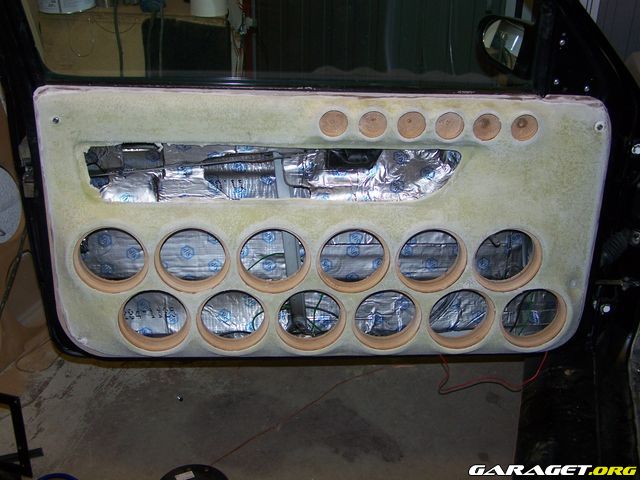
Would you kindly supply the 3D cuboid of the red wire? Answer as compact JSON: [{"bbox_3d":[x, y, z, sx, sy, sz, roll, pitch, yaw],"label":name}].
[{"bbox_3d":[0.456,0.350,2.100,0.290,0.130,0.100,-1,27,-4],"label":"red wire"}]

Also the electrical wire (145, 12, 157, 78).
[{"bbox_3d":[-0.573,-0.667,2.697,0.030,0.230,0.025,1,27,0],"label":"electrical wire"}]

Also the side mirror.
[{"bbox_3d":[0.427,-0.429,1.772,0.100,0.125,0.175,-8,28,-18],"label":"side mirror"}]

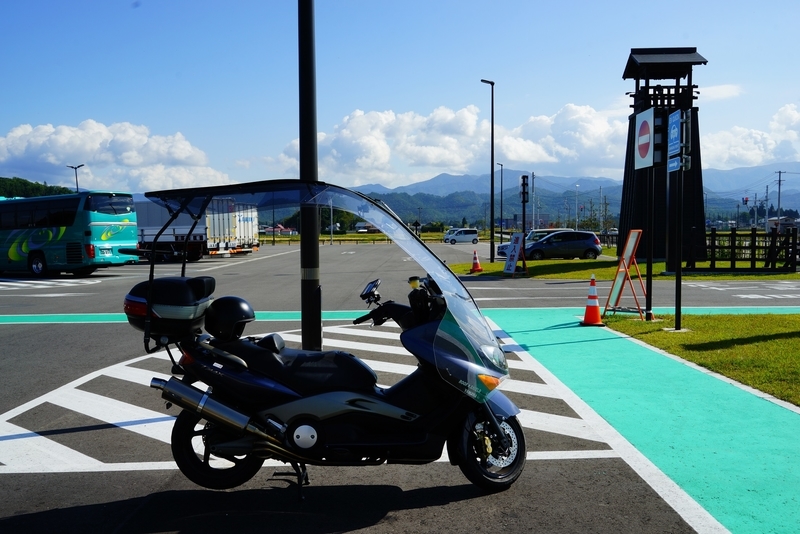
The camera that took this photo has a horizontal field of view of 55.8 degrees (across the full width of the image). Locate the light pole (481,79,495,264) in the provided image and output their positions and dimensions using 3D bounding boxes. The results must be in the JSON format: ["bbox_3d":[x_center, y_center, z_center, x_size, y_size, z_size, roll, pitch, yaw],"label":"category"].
[{"bbox_3d":[3.869,-4.206,33.213,0.650,8.050,0.250,-1,3,-17],"label":"light pole"}]

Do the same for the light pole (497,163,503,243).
[{"bbox_3d":[10.005,-6.343,75.813,0.650,8.050,0.250,-1,3,-17],"label":"light pole"}]

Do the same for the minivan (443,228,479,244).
[{"bbox_3d":[7.091,-3.515,86.458,3.800,1.790,1.600,-1,3,-16],"label":"minivan"}]

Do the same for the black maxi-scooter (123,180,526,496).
[{"bbox_3d":[-0.415,0.423,4.418,2.330,1.800,0.800,0,3,0],"label":"black maxi-scooter"}]

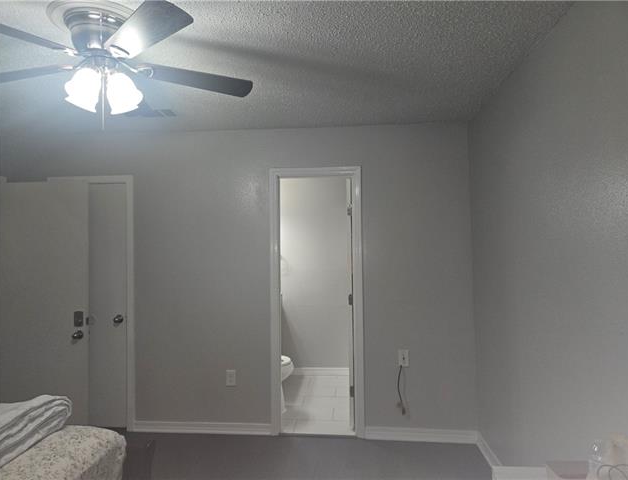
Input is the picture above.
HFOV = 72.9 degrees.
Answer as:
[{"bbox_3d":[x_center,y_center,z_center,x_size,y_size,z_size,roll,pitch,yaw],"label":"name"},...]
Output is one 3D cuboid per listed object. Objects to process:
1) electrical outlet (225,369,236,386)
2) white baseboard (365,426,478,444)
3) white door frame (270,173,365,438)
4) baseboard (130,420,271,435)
[{"bbox_3d":[-0.660,1.101,3.399,0.076,0.121,0.014,-1,-2,5],"label":"electrical outlet"},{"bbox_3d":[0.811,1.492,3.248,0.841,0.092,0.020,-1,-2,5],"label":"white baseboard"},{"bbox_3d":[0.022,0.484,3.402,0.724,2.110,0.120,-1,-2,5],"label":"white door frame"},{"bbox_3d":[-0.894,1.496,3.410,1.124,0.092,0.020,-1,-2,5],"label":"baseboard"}]

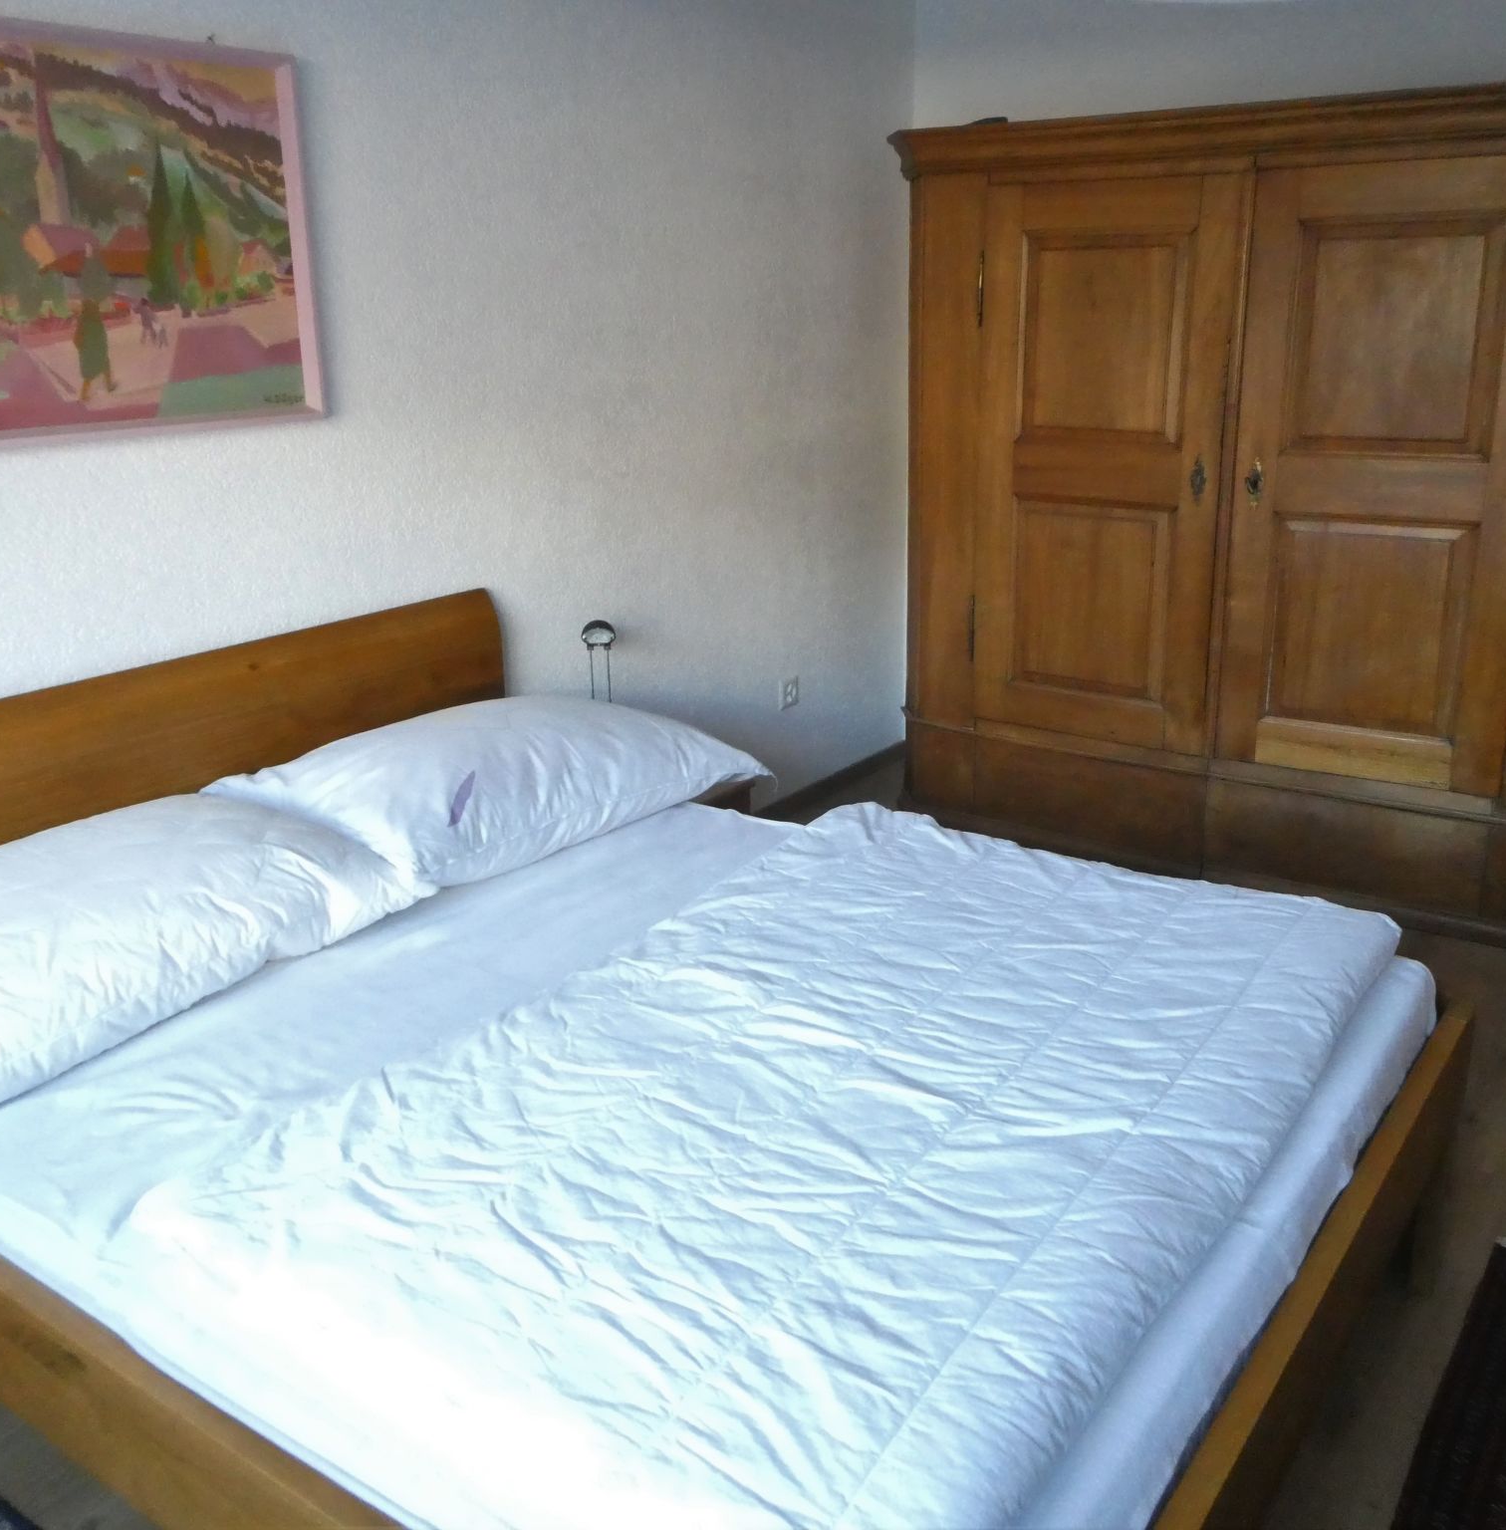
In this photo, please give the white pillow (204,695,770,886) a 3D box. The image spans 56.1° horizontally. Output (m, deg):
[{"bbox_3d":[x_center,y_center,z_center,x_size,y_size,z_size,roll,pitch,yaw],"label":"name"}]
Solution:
[{"bbox_3d":[-0.526,0.004,2.896,0.580,0.180,0.940,21,28,36],"label":"white pillow"}]

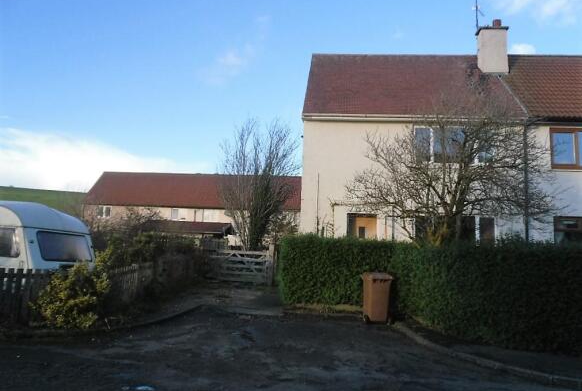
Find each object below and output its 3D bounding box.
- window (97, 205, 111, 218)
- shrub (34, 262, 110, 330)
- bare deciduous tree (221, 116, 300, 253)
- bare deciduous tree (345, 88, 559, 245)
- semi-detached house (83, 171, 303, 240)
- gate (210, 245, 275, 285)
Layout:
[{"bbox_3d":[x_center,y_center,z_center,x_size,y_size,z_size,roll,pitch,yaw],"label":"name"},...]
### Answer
[{"bbox_3d":[-16.400,1.432,41.428,1.350,1.000,0.130,2,-8,3],"label":"window"},{"bbox_3d":[-3.957,1.807,8.538,1.330,1.170,1.100,2,-8,3],"label":"shrub"},{"bbox_3d":[-1.461,0.141,20.809,3.600,7.200,3.400,2,-8,3],"label":"bare deciduous tree"},{"bbox_3d":[3.844,-0.045,11.452,5.000,5.400,4.500,2,-8,3],"label":"bare deciduous tree"},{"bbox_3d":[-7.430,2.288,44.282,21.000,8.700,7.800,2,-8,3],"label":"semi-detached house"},{"bbox_3d":[-1.838,2.532,17.433,2.300,1.350,0.140,2,-8,3],"label":"gate"}]

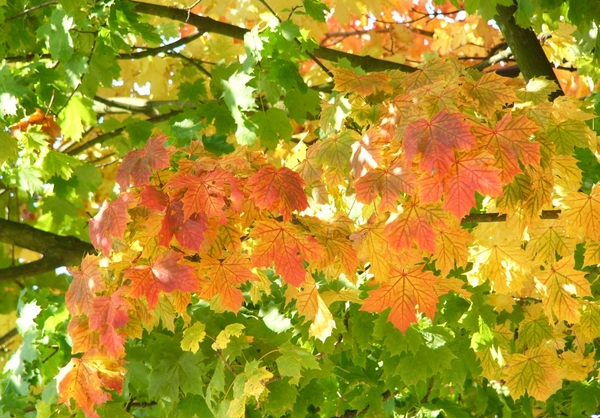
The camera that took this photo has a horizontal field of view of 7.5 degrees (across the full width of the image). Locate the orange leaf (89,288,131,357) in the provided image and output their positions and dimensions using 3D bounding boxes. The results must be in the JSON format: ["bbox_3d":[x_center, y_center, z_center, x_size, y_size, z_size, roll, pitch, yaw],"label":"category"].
[{"bbox_3d":[-0.350,0.208,8.400,0.082,0.119,0.040,0,-15,20],"label":"orange leaf"}]

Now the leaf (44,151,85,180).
[{"bbox_3d":[-0.470,-0.086,9.100,0.081,0.070,0.030,-15,-31,-20],"label":"leaf"}]

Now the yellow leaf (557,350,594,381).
[{"bbox_3d":[0.519,0.296,8.650,0.081,0.061,0.025,0,-30,-10],"label":"yellow leaf"}]

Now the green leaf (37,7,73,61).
[{"bbox_3d":[-0.433,-0.307,8.100,0.071,0.096,0.045,0,-15,-25],"label":"green leaf"}]

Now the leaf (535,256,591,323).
[{"bbox_3d":[0.459,0.145,7.900,0.080,0.116,0.040,-20,-14,-5],"label":"leaf"}]

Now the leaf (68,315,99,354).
[{"bbox_3d":[-0.366,0.215,7.850,0.063,0.069,0.040,0,-15,15],"label":"leaf"}]

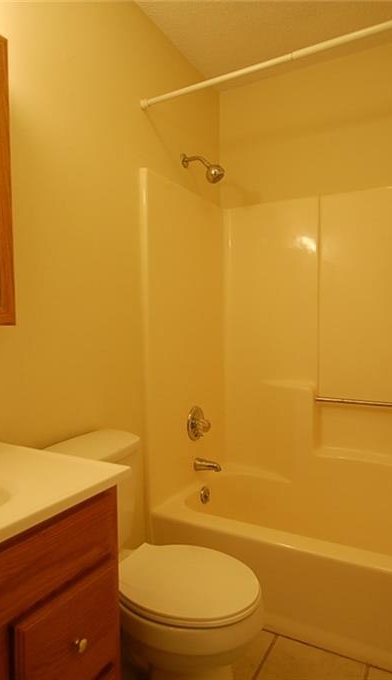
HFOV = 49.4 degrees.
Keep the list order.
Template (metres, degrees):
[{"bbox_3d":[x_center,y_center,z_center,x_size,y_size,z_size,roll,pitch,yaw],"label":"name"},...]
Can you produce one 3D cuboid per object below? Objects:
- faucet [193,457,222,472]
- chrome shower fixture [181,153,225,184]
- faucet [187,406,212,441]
[{"bbox_3d":[0.061,0.633,2.132,0.146,0.062,0.060,1,2,29],"label":"faucet"},{"bbox_3d":[0.038,-0.826,2.056,0.218,0.162,0.088,1,2,29],"label":"chrome shower fixture"},{"bbox_3d":[0.037,0.425,2.140,0.092,0.168,0.168,1,2,29],"label":"faucet"}]

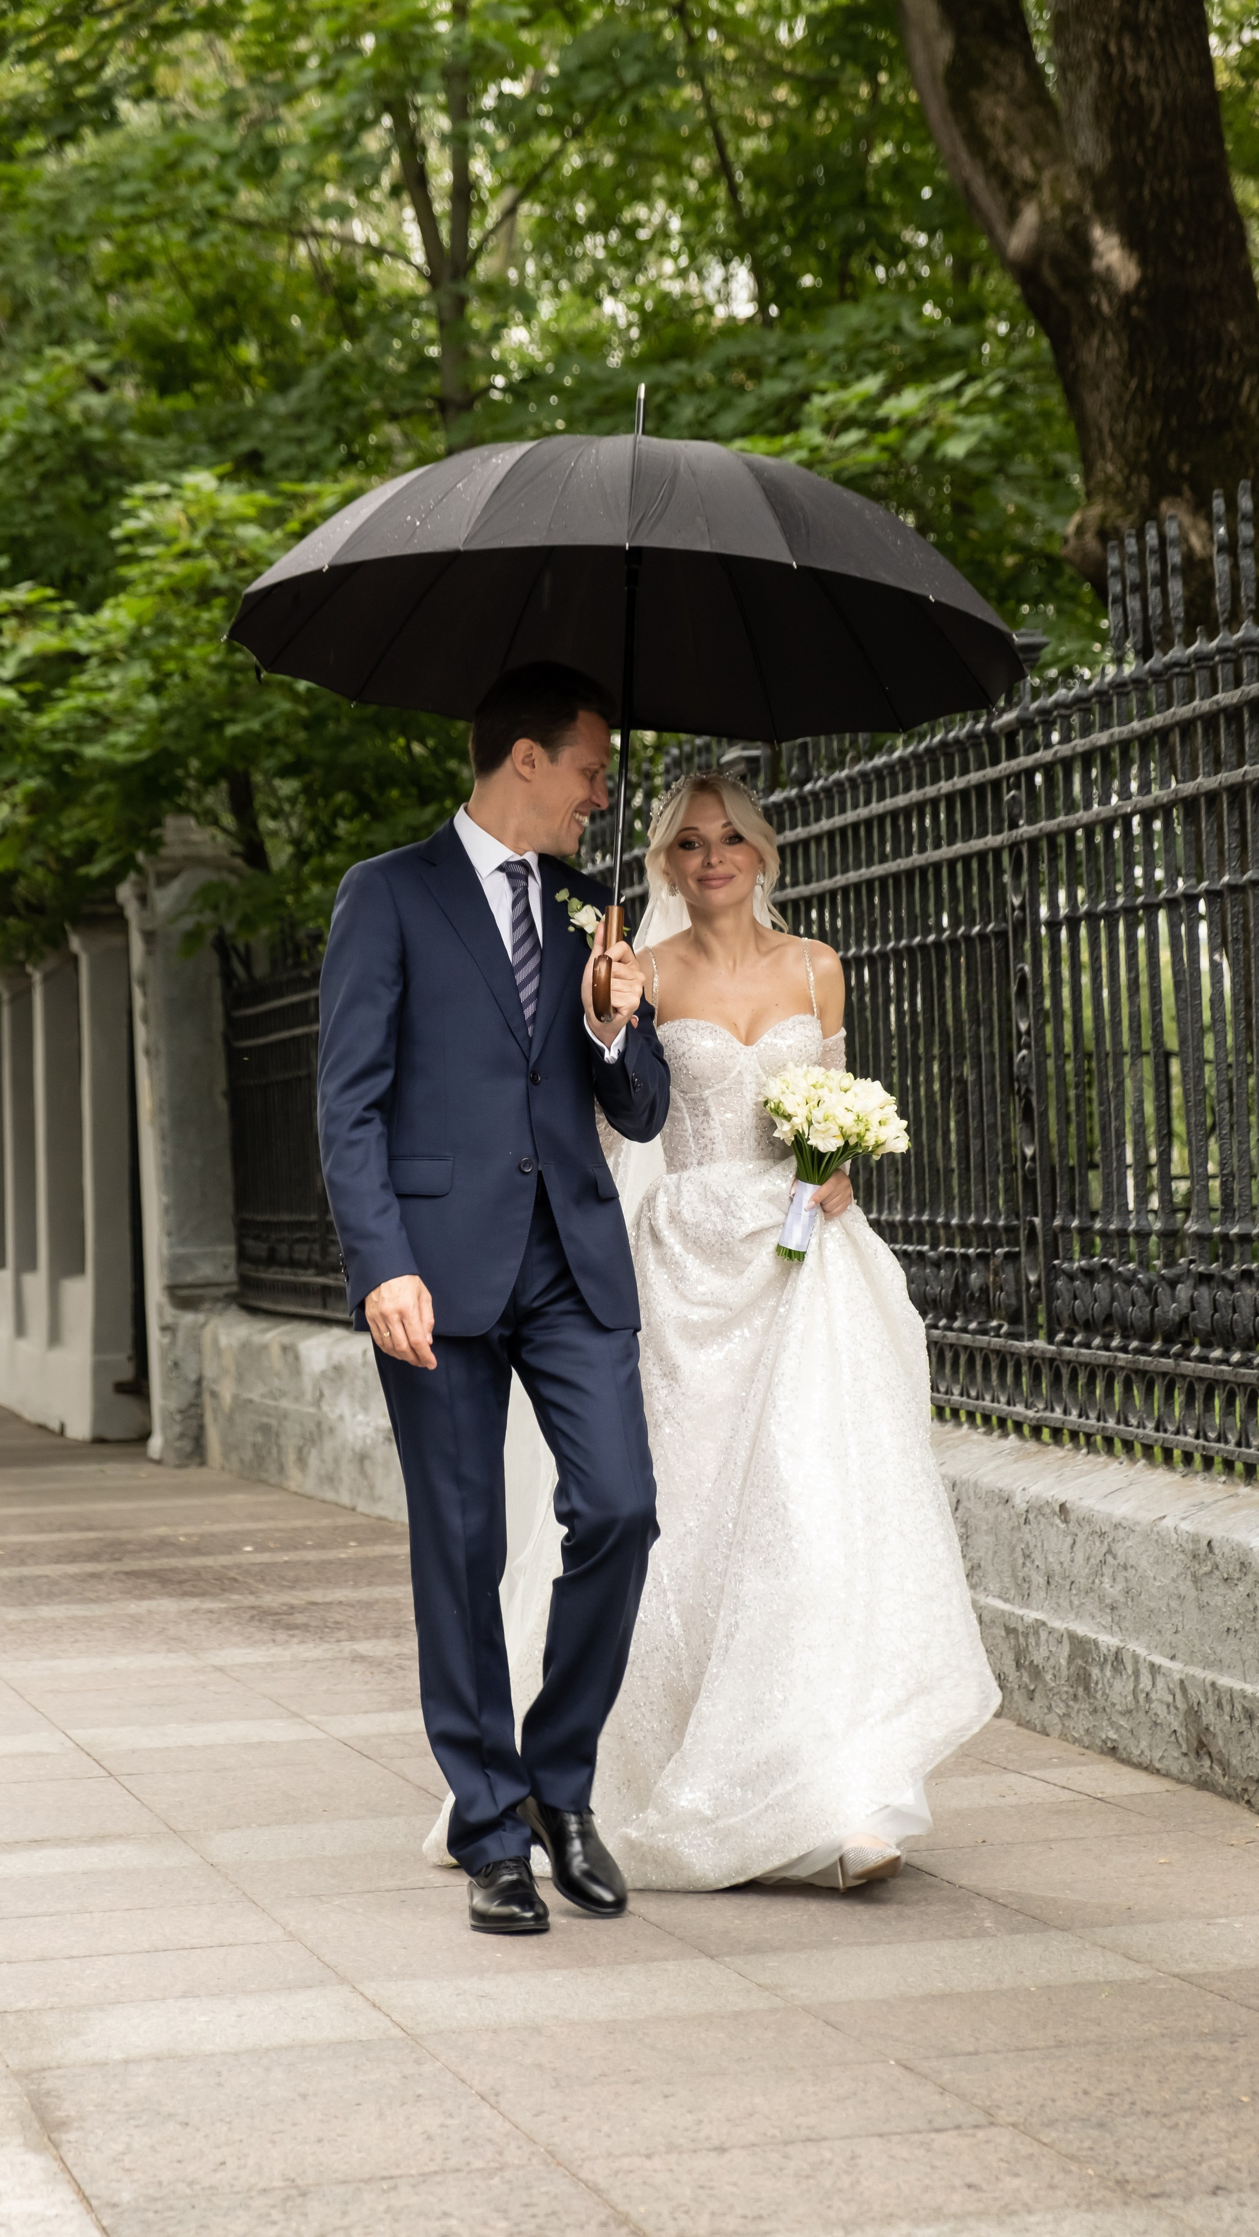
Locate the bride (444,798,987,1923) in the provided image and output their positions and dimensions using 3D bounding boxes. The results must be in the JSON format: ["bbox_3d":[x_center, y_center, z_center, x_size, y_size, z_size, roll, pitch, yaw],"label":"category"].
[{"bbox_3d":[0.115,0.310,7.920,0.800,1.690,0.900,-2,-1,-9],"label":"bride"}]

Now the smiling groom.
[{"bbox_3d":[-0.201,0.258,7.500,0.510,1.830,0.580,-2,-1,-13],"label":"smiling groom"}]

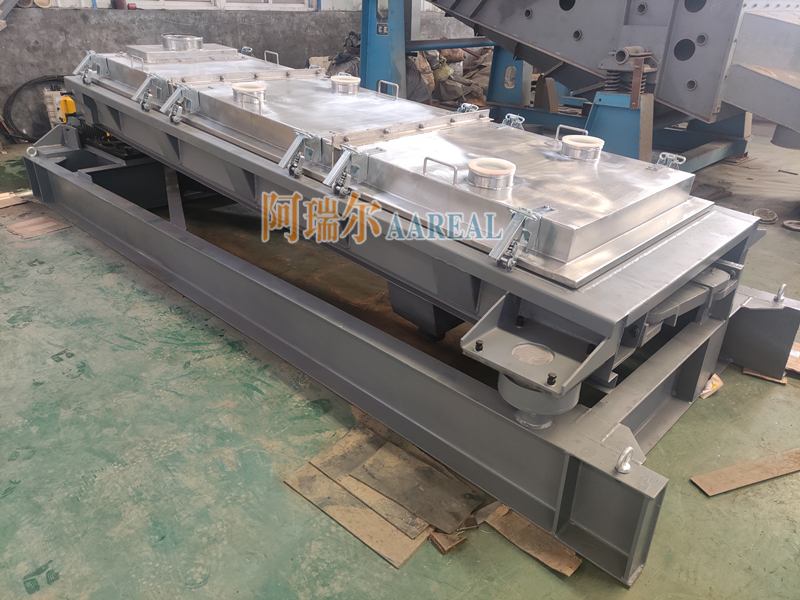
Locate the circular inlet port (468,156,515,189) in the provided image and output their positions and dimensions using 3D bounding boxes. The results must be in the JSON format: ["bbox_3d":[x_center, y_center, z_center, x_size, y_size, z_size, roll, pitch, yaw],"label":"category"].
[{"bbox_3d":[0.303,-0.418,1.912,0.156,0.060,0.156,3,30,-2],"label":"circular inlet port"}]

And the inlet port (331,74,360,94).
[{"bbox_3d":[-0.287,-1.147,3.089,0.157,0.064,0.157,3,30,-2],"label":"inlet port"}]

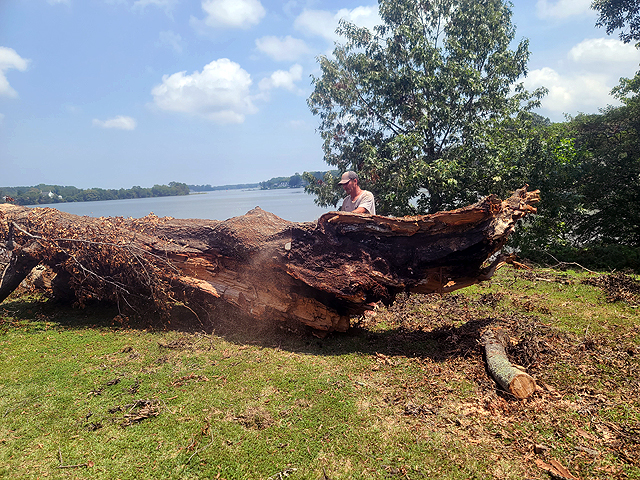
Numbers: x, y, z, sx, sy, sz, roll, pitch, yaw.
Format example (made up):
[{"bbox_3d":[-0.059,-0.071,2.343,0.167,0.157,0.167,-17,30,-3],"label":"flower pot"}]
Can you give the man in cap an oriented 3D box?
[{"bbox_3d":[0.450,0.010,5.750,0.550,1.700,0.500,4,9,43],"label":"man in cap"}]

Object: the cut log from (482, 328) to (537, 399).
[{"bbox_3d":[1.420,0.920,3.580,0.240,0.190,1.050,-1,7,10],"label":"cut log"}]

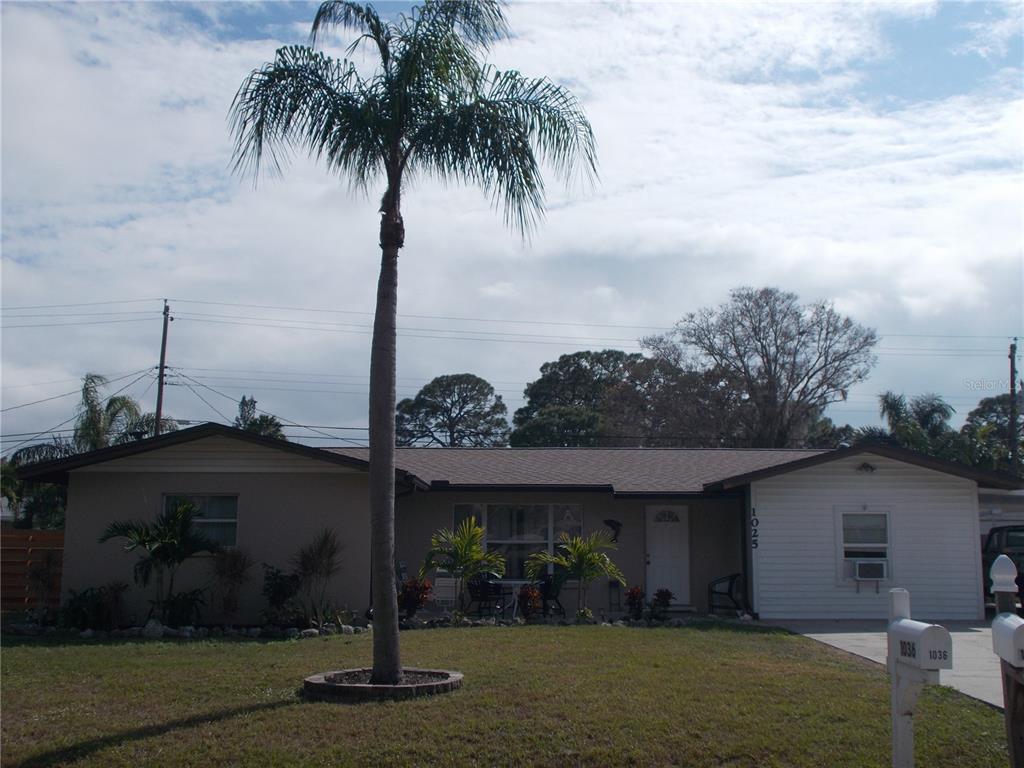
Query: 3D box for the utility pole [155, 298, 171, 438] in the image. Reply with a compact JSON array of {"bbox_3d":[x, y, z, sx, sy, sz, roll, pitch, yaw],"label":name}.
[{"bbox_3d":[-13.505,2.176,43.625,0.420,10.895,0.380,2,-8,0],"label":"utility pole"}]

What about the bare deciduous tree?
[{"bbox_3d":[12.348,2.418,56.238,11.300,14.364,10.800,0,-8,0],"label":"bare deciduous tree"}]

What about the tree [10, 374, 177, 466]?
[{"bbox_3d":[-14.871,3.433,40.413,5.700,7.474,5.500,0,-8,0],"label":"tree"}]

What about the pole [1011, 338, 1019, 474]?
[{"bbox_3d":[18.738,2.956,42.829,0.380,9.446,0.360,2,-8,0],"label":"pole"}]

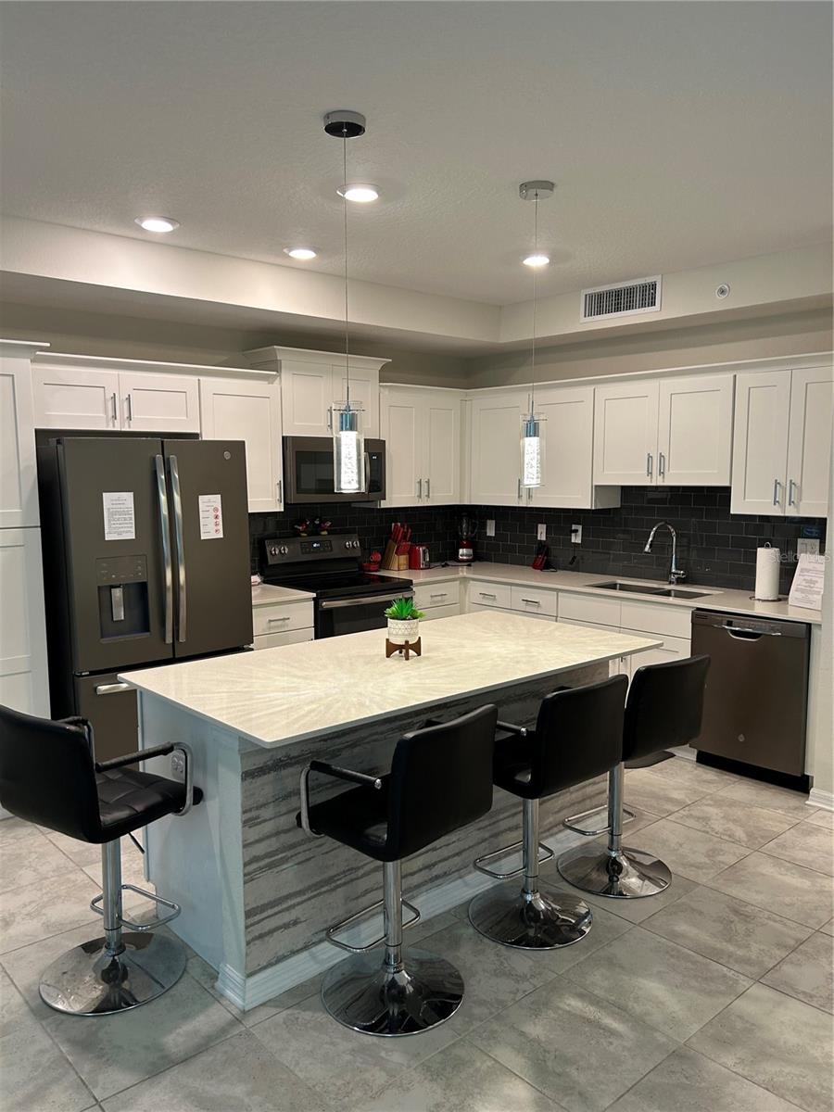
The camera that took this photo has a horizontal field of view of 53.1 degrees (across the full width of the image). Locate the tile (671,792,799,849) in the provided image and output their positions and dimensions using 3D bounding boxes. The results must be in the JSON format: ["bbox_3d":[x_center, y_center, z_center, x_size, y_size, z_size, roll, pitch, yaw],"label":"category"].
[{"bbox_3d":[1.493,1.251,3.937,0.446,0.011,0.446,-5,8,-41],"label":"tile"}]

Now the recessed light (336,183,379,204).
[{"bbox_3d":[-0.231,-1.430,3.315,0.185,0.026,0.185,0,6,0],"label":"recessed light"}]

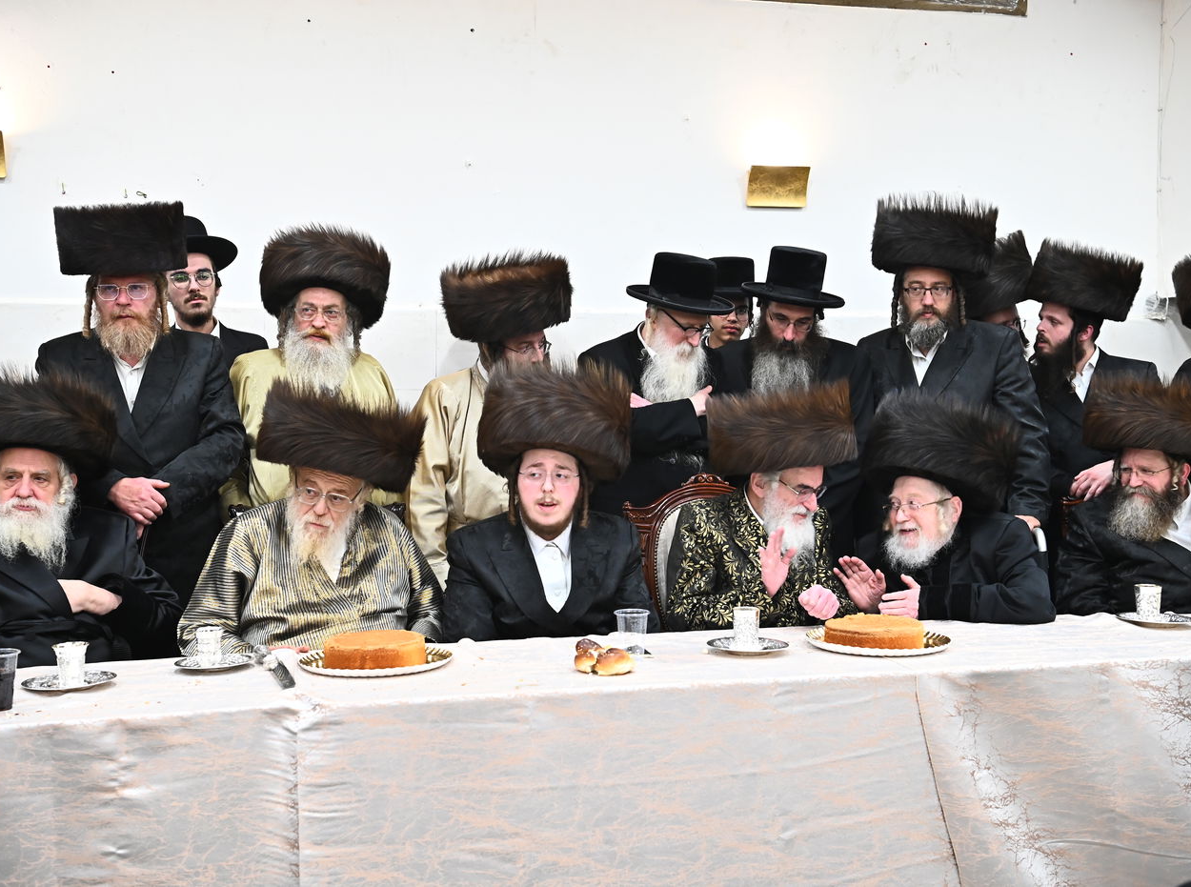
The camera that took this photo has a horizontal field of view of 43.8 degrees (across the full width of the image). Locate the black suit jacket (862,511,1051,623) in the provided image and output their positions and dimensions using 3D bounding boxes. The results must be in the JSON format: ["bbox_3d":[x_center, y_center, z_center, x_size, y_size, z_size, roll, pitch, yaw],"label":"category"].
[{"bbox_3d":[0.849,0.462,3.514,0.520,0.600,0.480,2,3,30],"label":"black suit jacket"}]

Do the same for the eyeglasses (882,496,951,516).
[{"bbox_3d":[0.797,0.150,3.613,0.140,0.040,0.140,-8,0,-29],"label":"eyeglasses"}]

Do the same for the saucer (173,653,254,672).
[{"bbox_3d":[-0.748,0.430,2.900,0.156,0.018,0.156,-1,2,-14],"label":"saucer"}]

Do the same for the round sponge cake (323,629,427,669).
[{"bbox_3d":[-0.458,0.427,3.080,0.214,0.049,0.214,0,3,0],"label":"round sponge cake"}]

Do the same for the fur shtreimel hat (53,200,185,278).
[{"bbox_3d":[-1.208,-0.520,3.770,0.315,0.160,0.315,-4,1,-12],"label":"fur shtreimel hat"}]

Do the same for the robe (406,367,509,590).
[{"bbox_3d":[-0.279,0.316,4.226,0.500,1.100,0.340,-1,3,-30],"label":"robe"}]

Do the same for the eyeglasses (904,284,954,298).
[{"bbox_3d":[0.931,-0.422,4.146,0.140,0.040,0.140,1,3,12],"label":"eyeglasses"}]

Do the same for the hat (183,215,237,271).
[{"bbox_3d":[-1.169,-0.567,4.220,0.280,0.130,0.315,-6,-13,-5],"label":"hat"}]

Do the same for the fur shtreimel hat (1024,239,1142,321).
[{"bbox_3d":[1.469,-0.489,4.450,0.306,0.178,0.306,15,0,-31],"label":"fur shtreimel hat"}]

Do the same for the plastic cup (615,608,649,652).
[{"bbox_3d":[0.074,0.382,2.980,0.073,0.087,0.073,0,2,0],"label":"plastic cup"}]

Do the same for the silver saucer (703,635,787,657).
[{"bbox_3d":[0.308,0.411,3.020,0.167,0.015,0.167,0,3,0],"label":"silver saucer"}]

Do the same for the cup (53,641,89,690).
[{"bbox_3d":[-1.052,0.434,2.965,0.074,0.093,0.074,0,3,-15],"label":"cup"}]

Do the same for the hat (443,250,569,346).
[{"bbox_3d":[-0.242,-0.391,4.000,0.350,0.190,0.350,-5,4,0],"label":"hat"}]

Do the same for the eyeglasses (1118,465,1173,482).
[{"bbox_3d":[1.436,0.073,3.789,0.140,0.040,0.140,-6,5,-25],"label":"eyeglasses"}]

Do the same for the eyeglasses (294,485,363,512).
[{"bbox_3d":[-0.562,0.099,3.197,0.140,0.045,0.140,13,17,5],"label":"eyeglasses"}]

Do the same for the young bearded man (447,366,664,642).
[{"bbox_3d":[-0.115,0.495,3.317,0.520,1.346,0.680,0,3,-7],"label":"young bearded man"}]

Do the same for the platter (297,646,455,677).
[{"bbox_3d":[-0.481,0.468,3.234,0.336,0.020,0.336,0,3,-15],"label":"platter"}]

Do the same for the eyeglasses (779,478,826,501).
[{"bbox_3d":[0.444,0.081,3.402,0.140,0.043,0.140,27,19,37],"label":"eyeglasses"}]

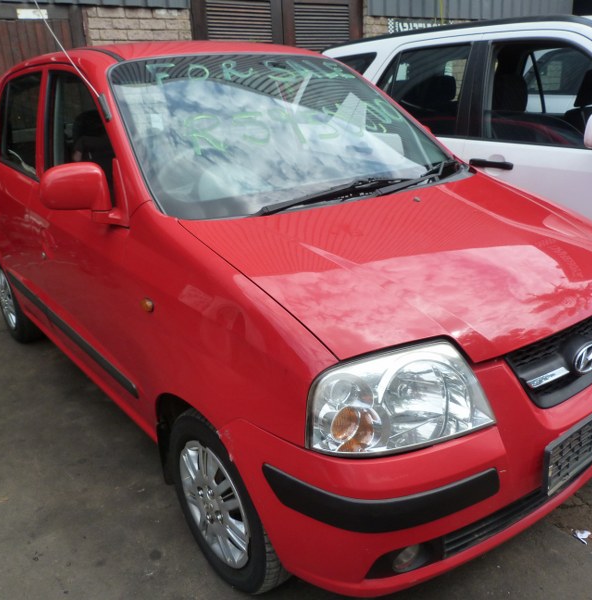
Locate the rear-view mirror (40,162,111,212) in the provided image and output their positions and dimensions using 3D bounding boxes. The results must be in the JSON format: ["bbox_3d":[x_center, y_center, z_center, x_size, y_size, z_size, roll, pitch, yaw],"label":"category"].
[{"bbox_3d":[-0.608,-0.306,1.570,0.172,0.126,0.105,-16,24,-35],"label":"rear-view mirror"}]

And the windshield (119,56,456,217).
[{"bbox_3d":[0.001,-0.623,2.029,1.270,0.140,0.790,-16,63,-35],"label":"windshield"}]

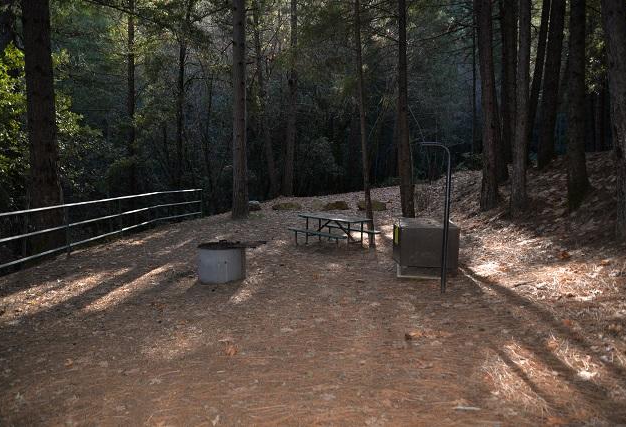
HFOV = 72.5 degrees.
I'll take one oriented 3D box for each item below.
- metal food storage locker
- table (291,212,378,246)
[{"bbox_3d":[2.152,0.630,8.146,1.020,0.890,1.270,1,6,10],"label":"metal food storage locker"},{"bbox_3d":[0.537,0.473,10.874,1.500,0.760,1.840,-5,8,-42],"label":"table"}]

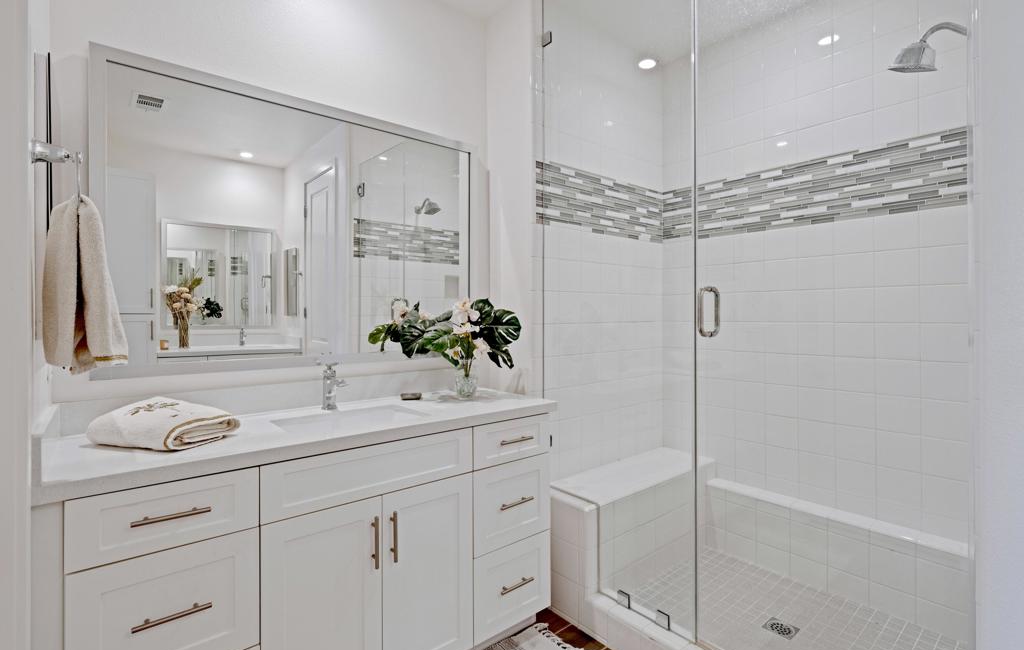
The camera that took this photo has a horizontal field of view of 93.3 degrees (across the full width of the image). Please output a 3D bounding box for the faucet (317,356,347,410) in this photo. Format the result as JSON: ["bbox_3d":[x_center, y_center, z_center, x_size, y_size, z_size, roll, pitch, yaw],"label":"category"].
[{"bbox_3d":[-0.676,0.224,1.827,0.060,0.203,0.155,-1,1,-40],"label":"faucet"}]

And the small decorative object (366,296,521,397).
[{"bbox_3d":[-0.219,0.099,2.052,0.472,0.441,0.333,-1,1,-40],"label":"small decorative object"}]

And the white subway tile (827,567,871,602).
[{"bbox_3d":[1.442,1.119,2.072,0.009,0.112,0.150,-1,1,-40],"label":"white subway tile"}]

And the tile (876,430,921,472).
[{"bbox_3d":[1.623,0.531,2.031,0.009,0.156,0.150,-1,1,-40],"label":"tile"}]

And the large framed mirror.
[{"bbox_3d":[-0.739,-0.359,1.955,1.456,1.043,0.033,-1,1,-40],"label":"large framed mirror"}]

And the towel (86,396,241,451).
[{"bbox_3d":[-1.016,0.281,1.421,0.280,0.105,0.260,0,1,20],"label":"towel"}]

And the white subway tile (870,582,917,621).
[{"bbox_3d":[1.540,1.120,1.955,0.009,0.110,0.150,-1,1,-40],"label":"white subway tile"}]

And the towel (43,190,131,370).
[{"bbox_3d":[-1.025,-0.097,1.172,0.147,0.416,0.200,-1,1,-40],"label":"towel"}]

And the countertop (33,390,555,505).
[{"bbox_3d":[-0.596,0.349,1.733,1.555,0.047,0.560,-1,1,-40],"label":"countertop"}]

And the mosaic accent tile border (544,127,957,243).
[{"bbox_3d":[0.959,-0.617,1.987,1.032,0.296,1.435,-1,1,-40],"label":"mosaic accent tile border"}]

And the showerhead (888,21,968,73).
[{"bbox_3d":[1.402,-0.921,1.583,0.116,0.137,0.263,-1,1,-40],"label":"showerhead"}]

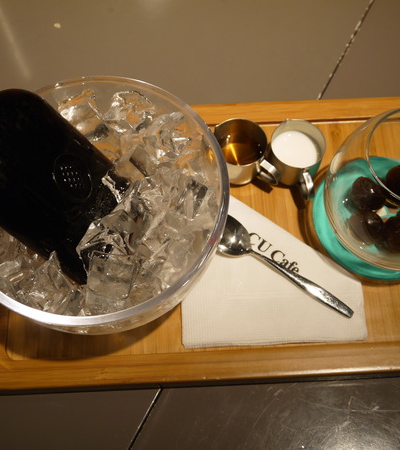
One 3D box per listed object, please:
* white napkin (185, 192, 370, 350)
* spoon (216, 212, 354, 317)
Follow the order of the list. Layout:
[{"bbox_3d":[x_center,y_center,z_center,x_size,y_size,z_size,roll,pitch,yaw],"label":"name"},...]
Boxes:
[{"bbox_3d":[0.050,0.023,0.477,0.128,0.003,0.128,-2,66,-2],"label":"white napkin"},{"bbox_3d":[0.056,0.029,0.466,0.124,0.017,0.029,32,69,12],"label":"spoon"}]

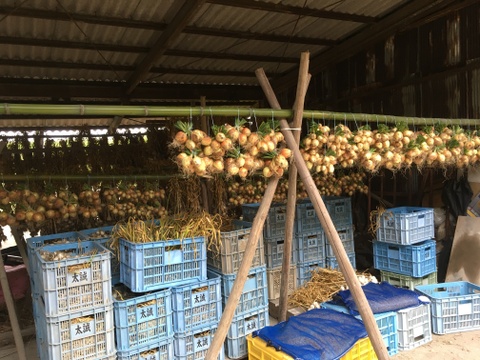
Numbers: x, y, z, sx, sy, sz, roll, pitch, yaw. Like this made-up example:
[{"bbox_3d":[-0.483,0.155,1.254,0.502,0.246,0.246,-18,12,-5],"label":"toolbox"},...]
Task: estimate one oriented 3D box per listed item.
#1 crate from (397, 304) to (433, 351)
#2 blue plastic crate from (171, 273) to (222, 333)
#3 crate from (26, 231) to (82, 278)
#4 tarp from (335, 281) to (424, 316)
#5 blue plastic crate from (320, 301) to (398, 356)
[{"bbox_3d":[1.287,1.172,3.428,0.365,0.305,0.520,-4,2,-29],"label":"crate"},{"bbox_3d":[-0.412,0.849,2.941,0.365,0.305,0.520,-4,2,-31],"label":"blue plastic crate"},{"bbox_3d":[-1.341,0.596,2.976,0.365,0.305,0.520,-4,2,-30],"label":"crate"},{"bbox_3d":[1.147,0.985,3.380,0.620,0.110,0.530,-4,2,-29],"label":"tarp"},{"bbox_3d":[0.954,1.194,3.269,0.365,0.305,0.520,-4,2,-28],"label":"blue plastic crate"}]

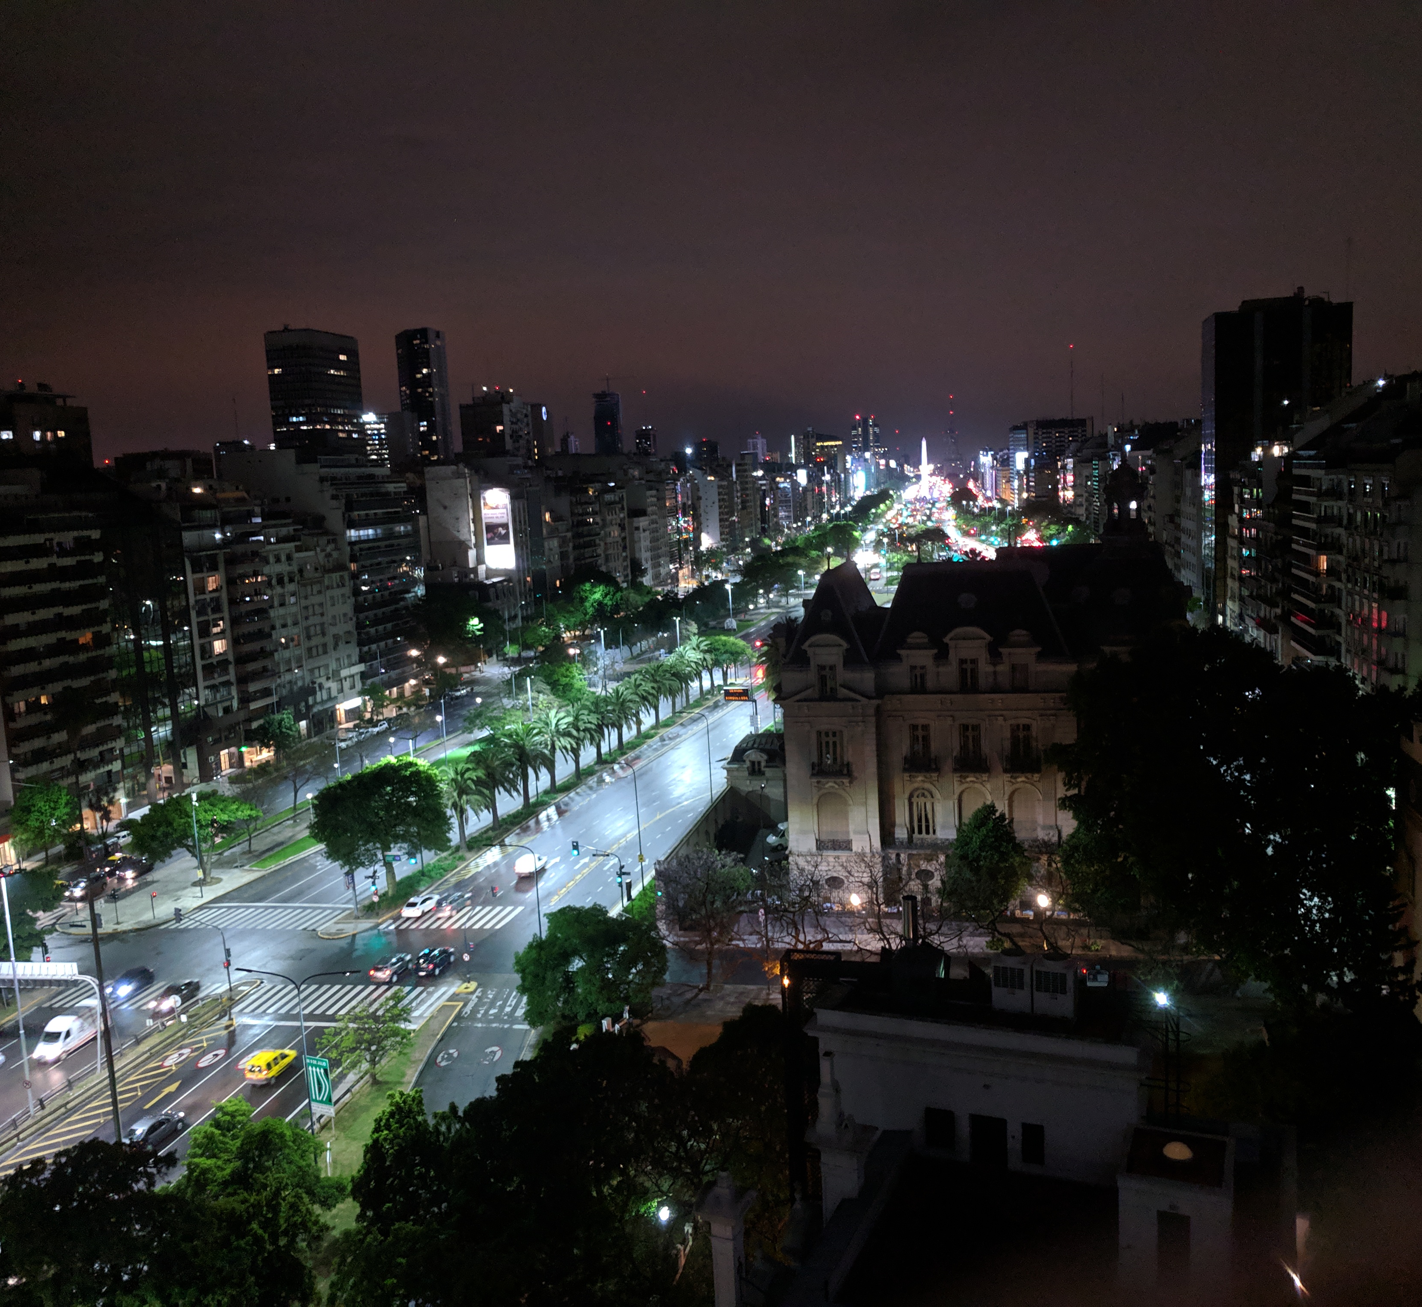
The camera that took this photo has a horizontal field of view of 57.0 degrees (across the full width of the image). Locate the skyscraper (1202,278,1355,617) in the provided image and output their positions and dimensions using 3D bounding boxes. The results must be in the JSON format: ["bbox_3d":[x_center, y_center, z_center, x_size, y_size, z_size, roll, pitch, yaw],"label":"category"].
[{"bbox_3d":[92.934,-27.019,216.304,20.500,62.000,14.500,-1,8,12],"label":"skyscraper"}]

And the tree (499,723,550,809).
[{"bbox_3d":[-22.724,13.714,159.095,6.400,10.580,6.400,-1,8,14],"label":"tree"}]

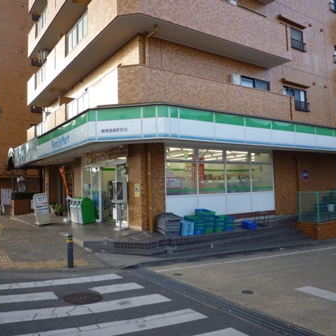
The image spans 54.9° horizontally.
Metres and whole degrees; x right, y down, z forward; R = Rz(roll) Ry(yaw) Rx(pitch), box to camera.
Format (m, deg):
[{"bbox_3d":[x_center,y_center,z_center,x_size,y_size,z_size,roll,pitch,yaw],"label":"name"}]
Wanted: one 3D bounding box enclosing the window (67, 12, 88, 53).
[{"bbox_3d":[-3.464,-5.031,12.299,0.147,0.853,2.315,0,-3,-35],"label":"window"}]

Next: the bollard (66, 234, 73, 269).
[{"bbox_3d":[-2.116,1.782,7.002,0.125,0.745,0.125,0,-3,-35],"label":"bollard"}]

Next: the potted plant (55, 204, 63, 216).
[{"bbox_3d":[-5.425,2.102,16.164,0.420,0.600,0.420,0,-3,-35],"label":"potted plant"}]

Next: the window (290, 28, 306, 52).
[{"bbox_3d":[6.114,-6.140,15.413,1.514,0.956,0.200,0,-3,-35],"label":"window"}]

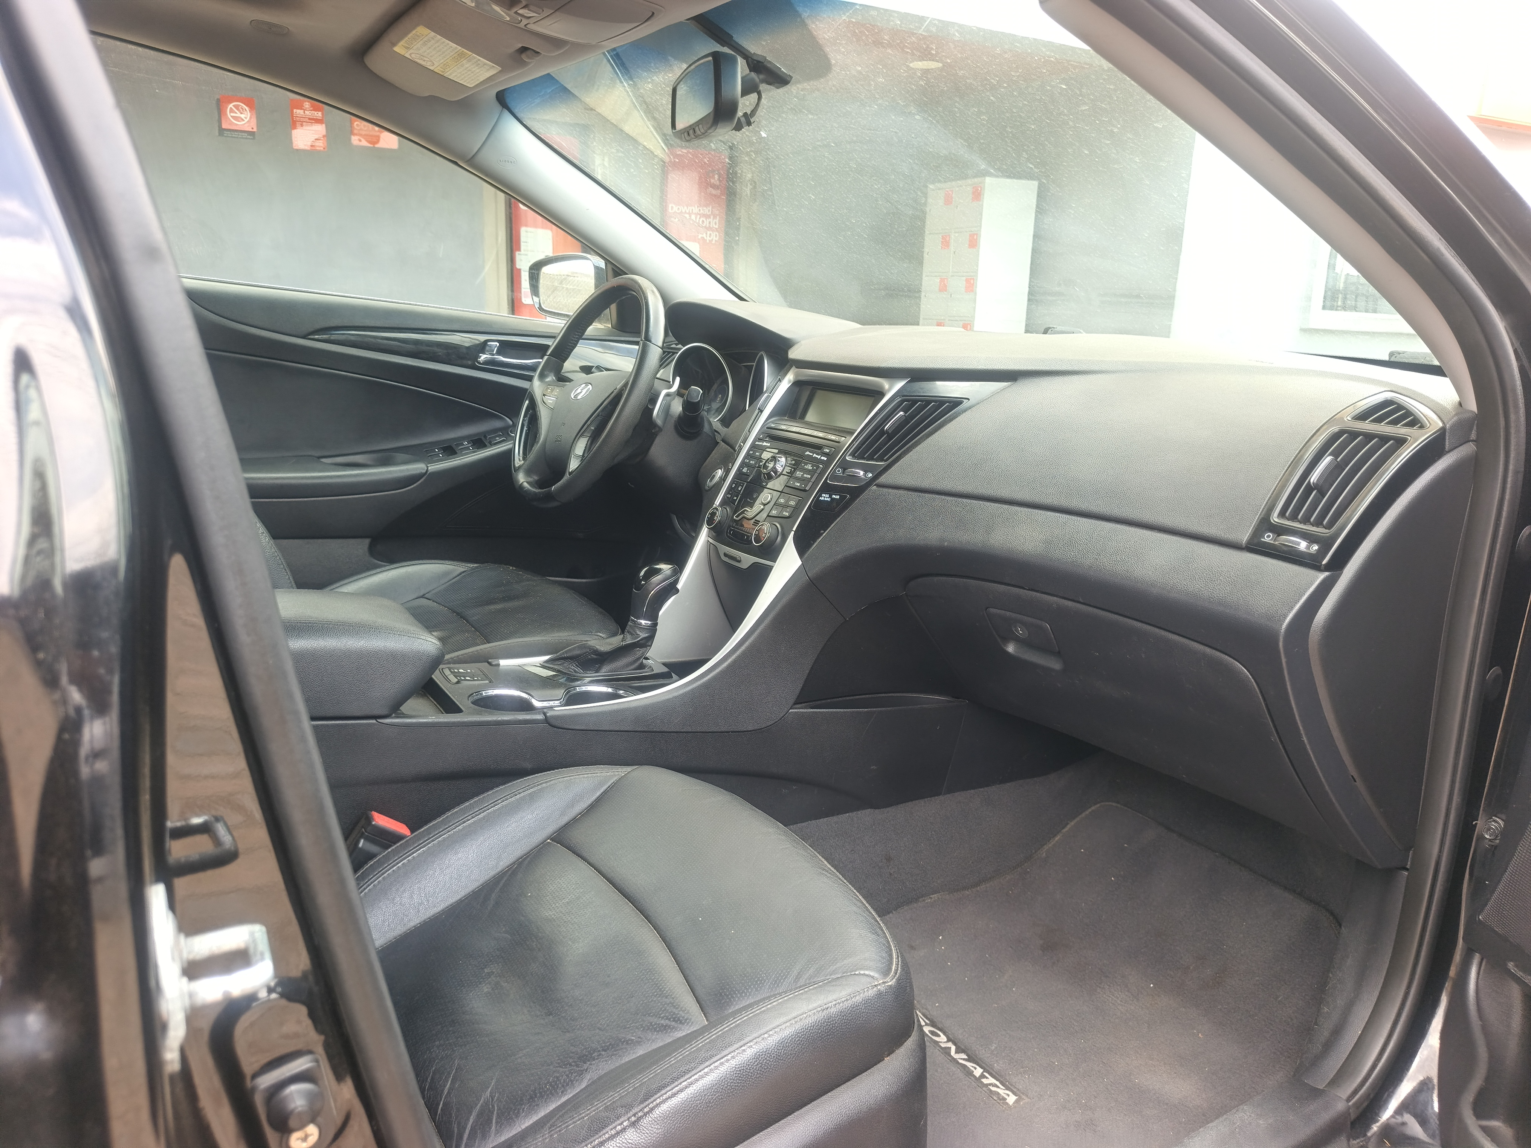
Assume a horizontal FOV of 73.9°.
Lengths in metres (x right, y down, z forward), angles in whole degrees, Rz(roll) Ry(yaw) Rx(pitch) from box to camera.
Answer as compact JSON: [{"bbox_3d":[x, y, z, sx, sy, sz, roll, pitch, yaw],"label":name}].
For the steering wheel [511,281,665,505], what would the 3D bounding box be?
[{"bbox_3d":[-0.256,-0.267,1.531,0.100,0.380,0.380,24,-1,-34],"label":"steering wheel"}]

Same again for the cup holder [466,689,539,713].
[{"bbox_3d":[-0.283,0.168,1.112,0.080,0.060,0.080,-6,15,-31],"label":"cup holder"}]

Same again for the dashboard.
[{"bbox_3d":[0.197,-0.106,1.410,0.530,0.500,1.440,-6,15,-31],"label":"dashboard"}]

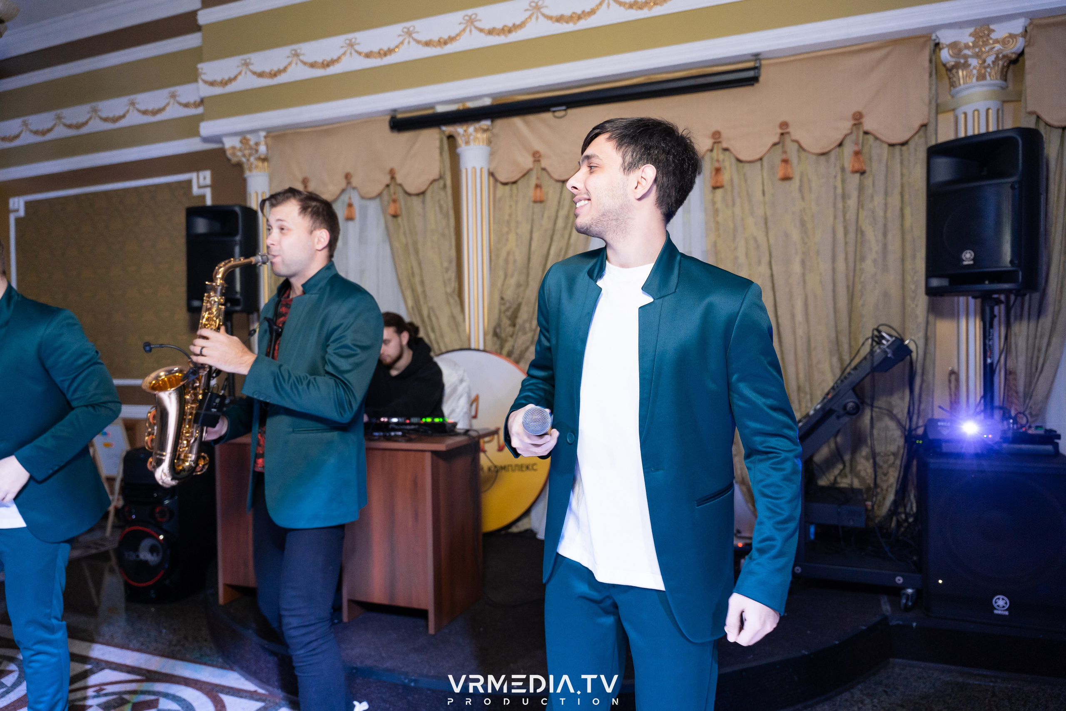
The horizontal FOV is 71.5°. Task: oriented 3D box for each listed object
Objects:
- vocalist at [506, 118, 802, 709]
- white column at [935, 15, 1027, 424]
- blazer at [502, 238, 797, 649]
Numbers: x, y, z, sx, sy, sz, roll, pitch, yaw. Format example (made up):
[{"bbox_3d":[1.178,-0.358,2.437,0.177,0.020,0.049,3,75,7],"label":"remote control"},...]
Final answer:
[{"bbox_3d":[0.229,0.427,1.409,0.560,1.768,0.410,0,1,30],"label":"vocalist"},{"bbox_3d":[2.192,-0.276,3.616,0.380,2.650,0.340,-1,1,22],"label":"white column"},{"bbox_3d":[0.186,0.143,1.415,0.550,0.780,0.400,0,1,34],"label":"blazer"}]

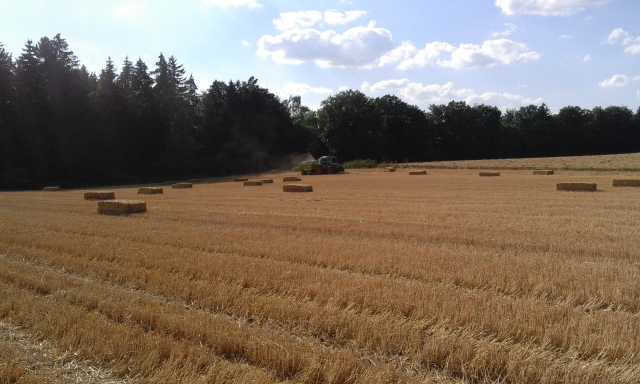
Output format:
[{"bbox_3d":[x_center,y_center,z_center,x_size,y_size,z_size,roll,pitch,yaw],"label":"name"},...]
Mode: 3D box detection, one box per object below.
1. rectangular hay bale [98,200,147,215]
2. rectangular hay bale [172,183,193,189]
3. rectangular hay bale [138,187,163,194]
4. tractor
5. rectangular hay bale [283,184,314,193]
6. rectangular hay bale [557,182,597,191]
[{"bbox_3d":[-8.786,0.795,23.766,2.200,0.680,1.080,1,4,42],"label":"rectangular hay bale"},{"bbox_3d":[-15.084,-0.577,58.679,2.200,0.680,1.080,1,4,42],"label":"rectangular hay bale"},{"bbox_3d":[-14.474,0.026,45.704,2.200,0.680,1.080,1,4,42],"label":"rectangular hay bale"},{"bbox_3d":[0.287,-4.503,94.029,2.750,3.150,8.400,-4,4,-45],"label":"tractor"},{"bbox_3d":[-1.748,-0.186,42.478,2.200,0.680,1.080,1,4,42],"label":"rectangular hay bale"},{"bbox_3d":[16.787,-0.223,34.910,2.200,0.680,1.080,1,4,42],"label":"rectangular hay bale"}]

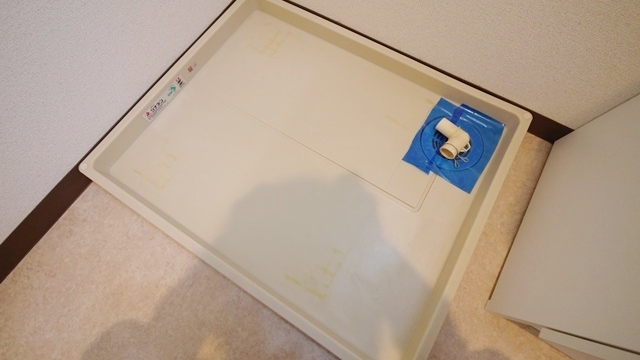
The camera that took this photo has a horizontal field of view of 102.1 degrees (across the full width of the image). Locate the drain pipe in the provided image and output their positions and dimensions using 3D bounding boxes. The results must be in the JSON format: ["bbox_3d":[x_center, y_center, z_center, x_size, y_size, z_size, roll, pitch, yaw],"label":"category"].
[{"bbox_3d":[0.297,-0.092,0.586,0.082,0.038,0.068,42,78,13],"label":"drain pipe"}]

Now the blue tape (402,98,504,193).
[{"bbox_3d":[0.314,-0.091,0.597,0.165,0.014,0.202,31,76,11],"label":"blue tape"}]

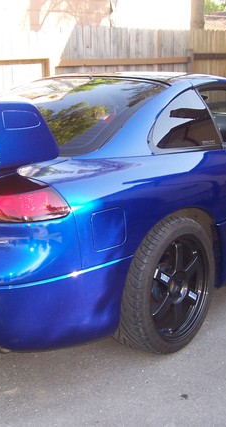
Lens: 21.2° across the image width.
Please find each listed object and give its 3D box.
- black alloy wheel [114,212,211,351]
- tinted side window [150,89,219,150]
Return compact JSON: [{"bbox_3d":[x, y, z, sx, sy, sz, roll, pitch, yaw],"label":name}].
[{"bbox_3d":[0.237,0.346,2.954,0.250,0.644,0.644,7,16,39],"label":"black alloy wheel"},{"bbox_3d":[0.344,-0.471,3.061,0.630,0.330,0.100,-14,-16,-42],"label":"tinted side window"}]

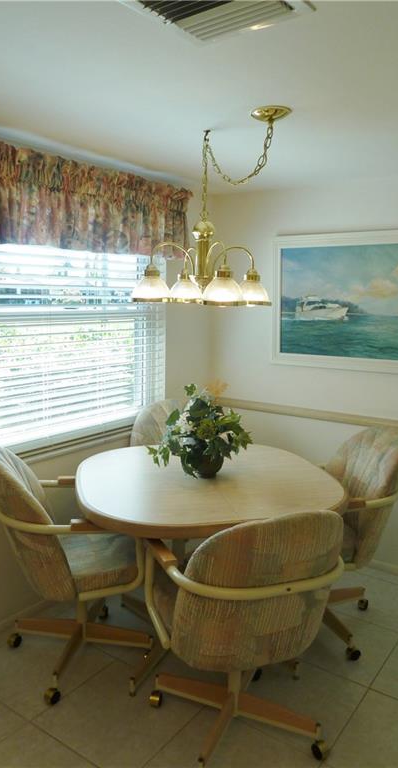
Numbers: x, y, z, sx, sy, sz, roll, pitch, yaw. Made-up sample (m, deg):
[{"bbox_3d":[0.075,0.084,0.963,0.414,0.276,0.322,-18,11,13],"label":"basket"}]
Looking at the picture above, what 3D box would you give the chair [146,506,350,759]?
[{"bbox_3d":[0.150,0.766,1.818,0.580,0.920,0.630,-3,9,-20],"label":"chair"}]

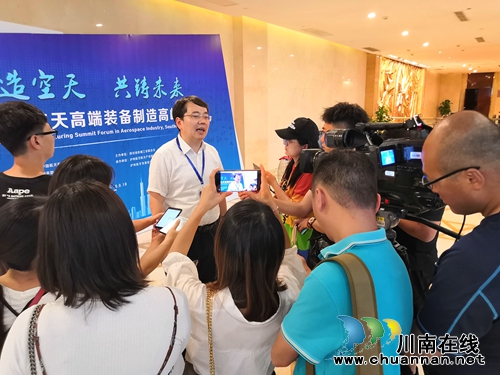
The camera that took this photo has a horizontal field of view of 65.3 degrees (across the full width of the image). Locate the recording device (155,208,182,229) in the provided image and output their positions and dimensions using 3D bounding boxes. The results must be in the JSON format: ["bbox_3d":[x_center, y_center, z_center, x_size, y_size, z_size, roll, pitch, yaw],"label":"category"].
[{"bbox_3d":[-0.398,0.155,1.937,0.075,0.012,0.157,12,38,11],"label":"recording device"}]

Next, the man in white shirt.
[{"bbox_3d":[-0.332,0.337,2.340,0.500,1.720,0.320,-9,15,-35],"label":"man in white shirt"}]

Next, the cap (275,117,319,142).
[{"bbox_3d":[0.265,-0.316,2.200,0.250,0.150,0.175,-4,12,-12],"label":"cap"}]

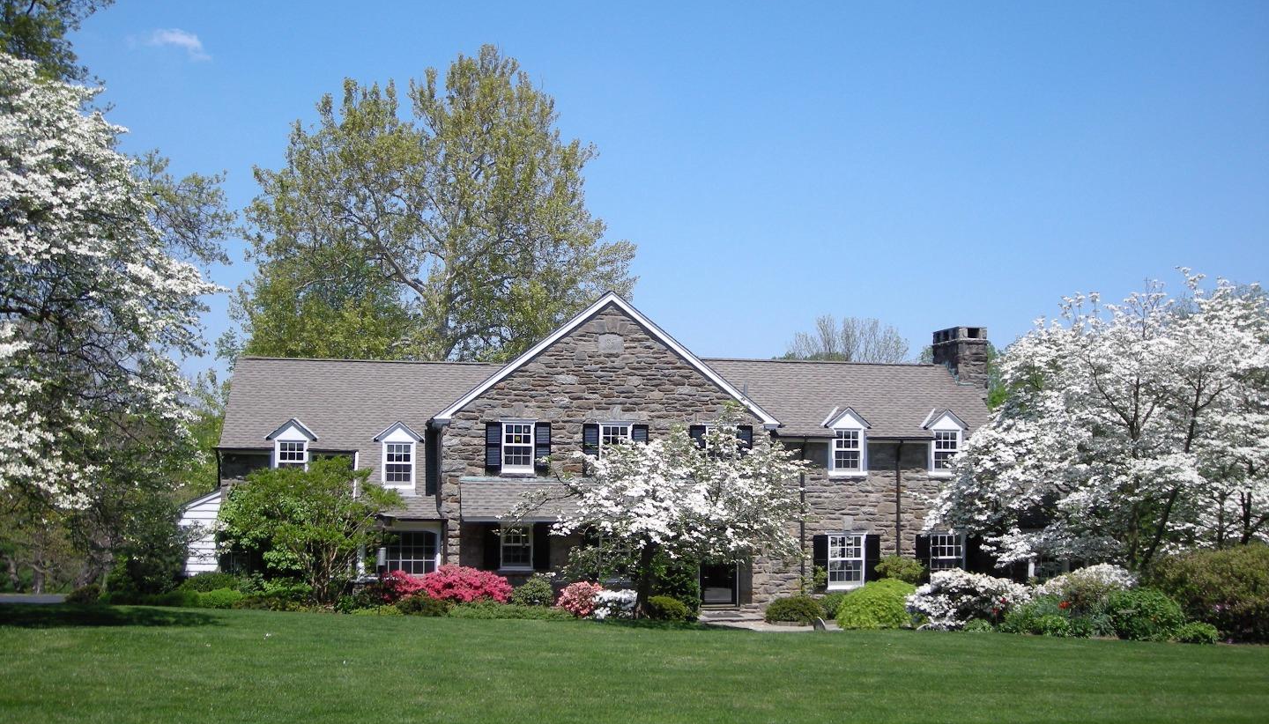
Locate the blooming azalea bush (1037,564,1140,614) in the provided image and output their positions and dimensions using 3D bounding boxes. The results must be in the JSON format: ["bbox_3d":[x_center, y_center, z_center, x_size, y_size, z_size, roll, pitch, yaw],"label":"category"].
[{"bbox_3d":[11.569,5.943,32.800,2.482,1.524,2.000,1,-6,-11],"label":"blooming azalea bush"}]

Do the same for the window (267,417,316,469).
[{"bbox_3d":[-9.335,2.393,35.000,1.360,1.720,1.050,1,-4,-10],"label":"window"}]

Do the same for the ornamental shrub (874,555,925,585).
[{"bbox_3d":[7.413,5.967,36.000,1.450,1.100,1.200,2,-4,-12],"label":"ornamental shrub"}]

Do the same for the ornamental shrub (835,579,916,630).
[{"bbox_3d":[6.515,6.556,34.700,2.170,1.390,2.000,1,-3,-9],"label":"ornamental shrub"}]

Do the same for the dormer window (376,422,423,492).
[{"bbox_3d":[-6.675,2.665,36.300,1.430,1.940,1.800,1,-3,-9],"label":"dormer window"}]

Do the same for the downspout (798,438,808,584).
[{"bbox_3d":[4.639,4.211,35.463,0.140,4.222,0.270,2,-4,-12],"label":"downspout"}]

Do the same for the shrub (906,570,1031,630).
[{"bbox_3d":[8.749,6.231,33.600,3.165,1.536,2.300,1,-6,-11],"label":"shrub"}]

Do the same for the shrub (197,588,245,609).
[{"bbox_3d":[-10.517,6.008,32.600,1.161,0.537,1.000,1,-6,-11],"label":"shrub"}]

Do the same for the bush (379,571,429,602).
[{"bbox_3d":[-5.928,5.801,33.000,1.280,0.880,1.100,2,-4,-12],"label":"bush"}]

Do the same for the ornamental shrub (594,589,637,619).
[{"bbox_3d":[-0.491,6.008,31.800,1.050,0.800,0.950,2,-4,-12],"label":"ornamental shrub"}]

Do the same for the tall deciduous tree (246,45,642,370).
[{"bbox_3d":[-9.375,-2.963,59.149,18.401,23.484,17.500,2,-4,-12],"label":"tall deciduous tree"}]

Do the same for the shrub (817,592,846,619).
[{"bbox_3d":[5.345,6.584,34.500,0.900,0.740,0.850,1,-4,-10],"label":"shrub"}]

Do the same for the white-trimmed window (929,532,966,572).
[{"bbox_3d":[8.885,5.547,36.446,1.120,1.424,0.150,2,-4,-12],"label":"white-trimmed window"}]

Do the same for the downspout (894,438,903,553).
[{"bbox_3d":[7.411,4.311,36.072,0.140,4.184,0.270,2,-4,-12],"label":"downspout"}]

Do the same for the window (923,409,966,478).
[{"bbox_3d":[8.798,2.362,37.041,1.330,1.918,1.000,2,-4,-12],"label":"window"}]

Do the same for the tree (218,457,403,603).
[{"bbox_3d":[-8.035,4.189,31.800,4.500,3.650,3.800,1,-4,-10],"label":"tree"}]

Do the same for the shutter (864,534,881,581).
[{"bbox_3d":[6.707,5.588,36.221,0.474,1.425,0.050,1,-6,-11],"label":"shutter"}]

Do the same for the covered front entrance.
[{"bbox_3d":[2.246,5.589,34.200,1.080,1.900,0.500,1,-4,-10],"label":"covered front entrance"}]

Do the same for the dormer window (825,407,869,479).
[{"bbox_3d":[5.951,2.329,36.808,1.319,1.950,0.950,1,-6,-11],"label":"dormer window"}]

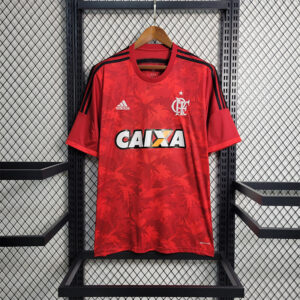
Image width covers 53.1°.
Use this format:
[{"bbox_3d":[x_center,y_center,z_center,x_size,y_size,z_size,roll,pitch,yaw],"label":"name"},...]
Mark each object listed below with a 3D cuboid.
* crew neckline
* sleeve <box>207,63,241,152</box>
[{"bbox_3d":[0.013,-0.318,1.100,0.175,0.140,0.090,0,3,0],"label":"crew neckline"},{"bbox_3d":[0.275,-0.150,1.110,0.135,0.320,0.120,0,3,0],"label":"sleeve"}]

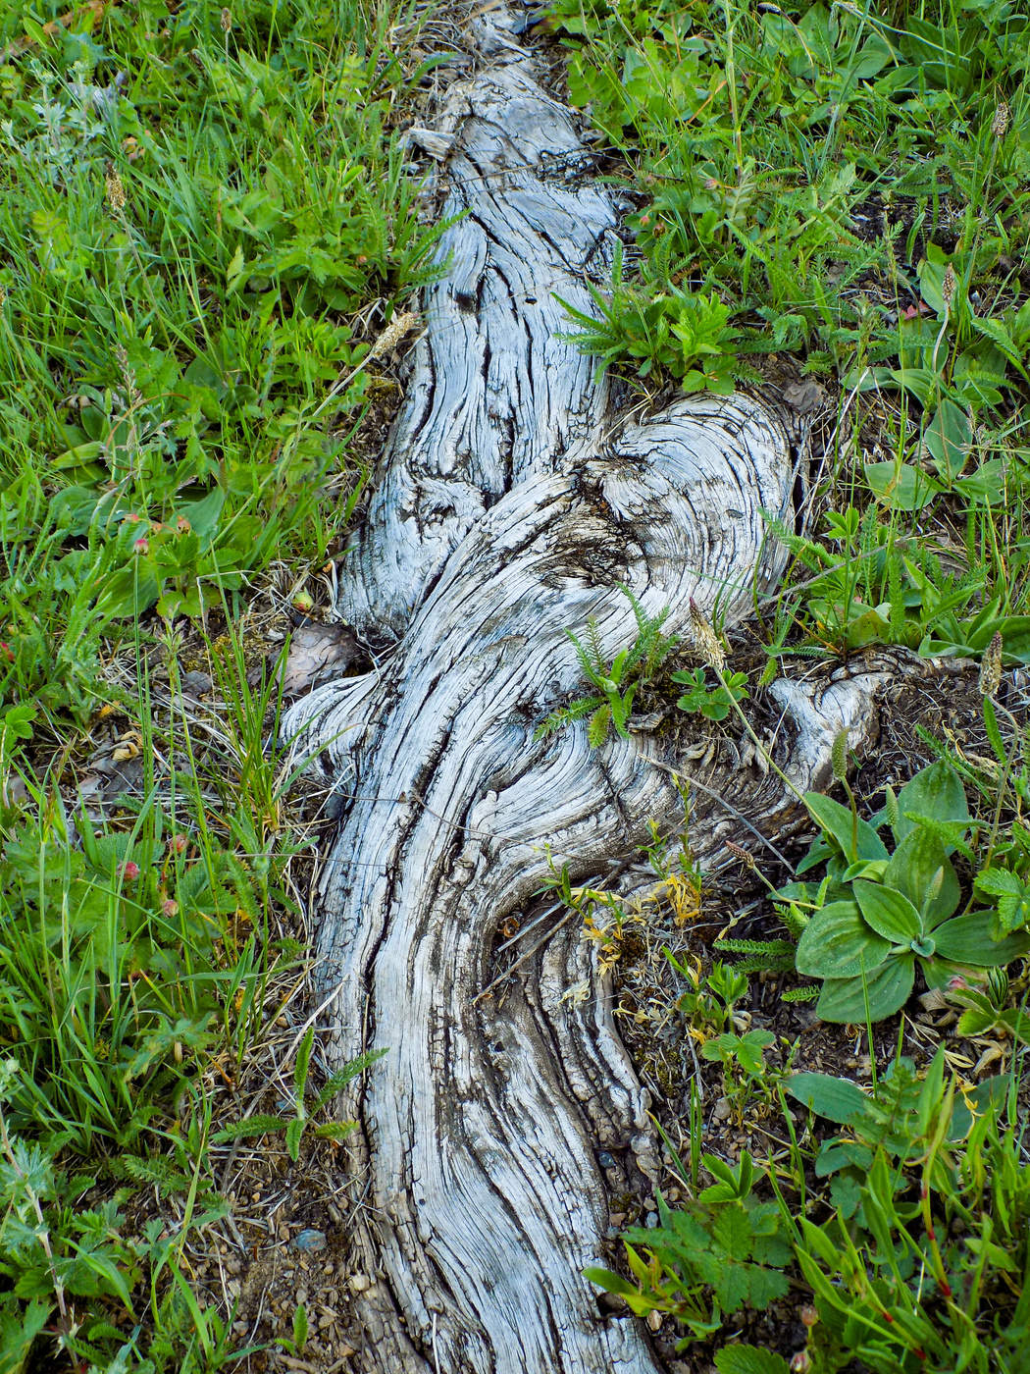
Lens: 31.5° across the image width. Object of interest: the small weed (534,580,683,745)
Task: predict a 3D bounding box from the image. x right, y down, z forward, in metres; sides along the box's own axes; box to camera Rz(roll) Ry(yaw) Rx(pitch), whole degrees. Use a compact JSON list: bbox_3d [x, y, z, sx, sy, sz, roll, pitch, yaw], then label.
[{"bbox_3d":[0.062,-0.015,1.230,0.095,0.063,0.085,0,49,0],"label":"small weed"}]

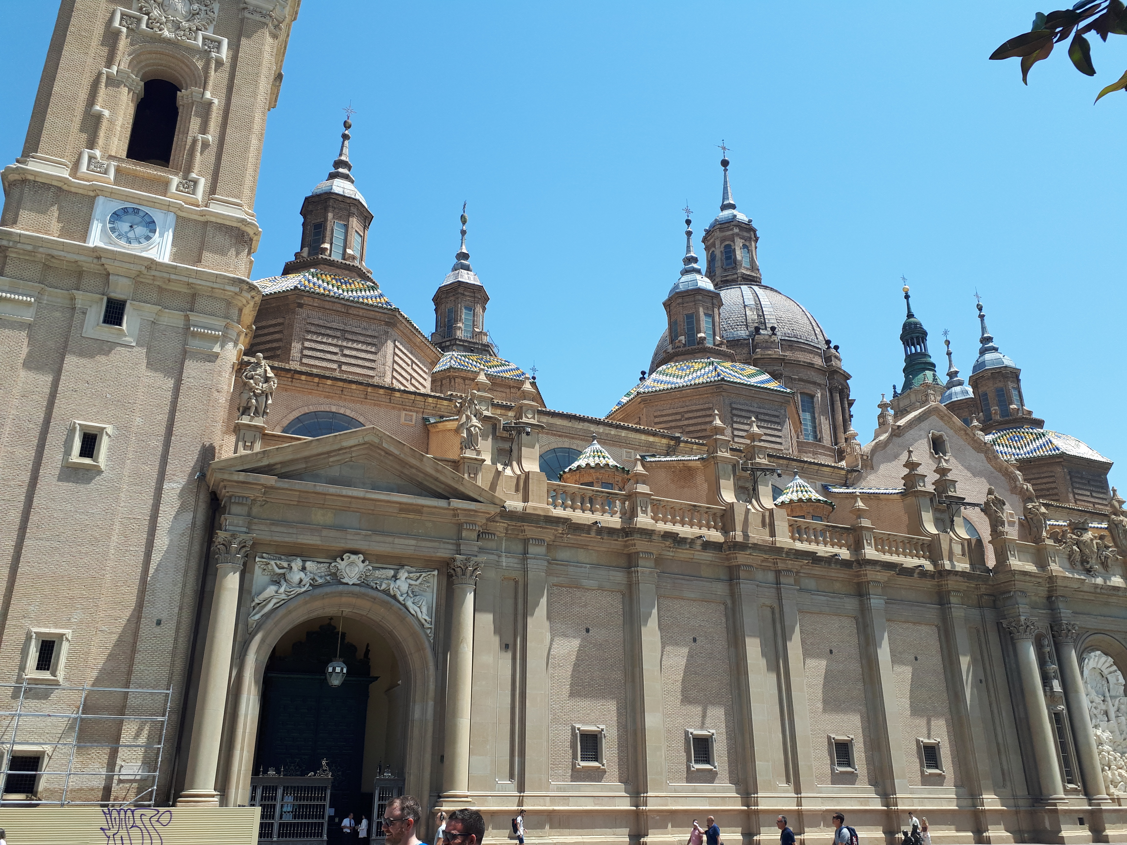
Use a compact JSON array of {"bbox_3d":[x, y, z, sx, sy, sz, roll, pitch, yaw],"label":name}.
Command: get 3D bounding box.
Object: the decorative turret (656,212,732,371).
[{"bbox_3d":[11.273,-11.296,76.696,6.700,17.000,6.700,10,-25,-22],"label":"decorative turret"}]

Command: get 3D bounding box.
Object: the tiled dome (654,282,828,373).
[{"bbox_3d":[20.973,-10.666,104.759,20.600,12.200,20.600,0,-23,0],"label":"tiled dome"}]

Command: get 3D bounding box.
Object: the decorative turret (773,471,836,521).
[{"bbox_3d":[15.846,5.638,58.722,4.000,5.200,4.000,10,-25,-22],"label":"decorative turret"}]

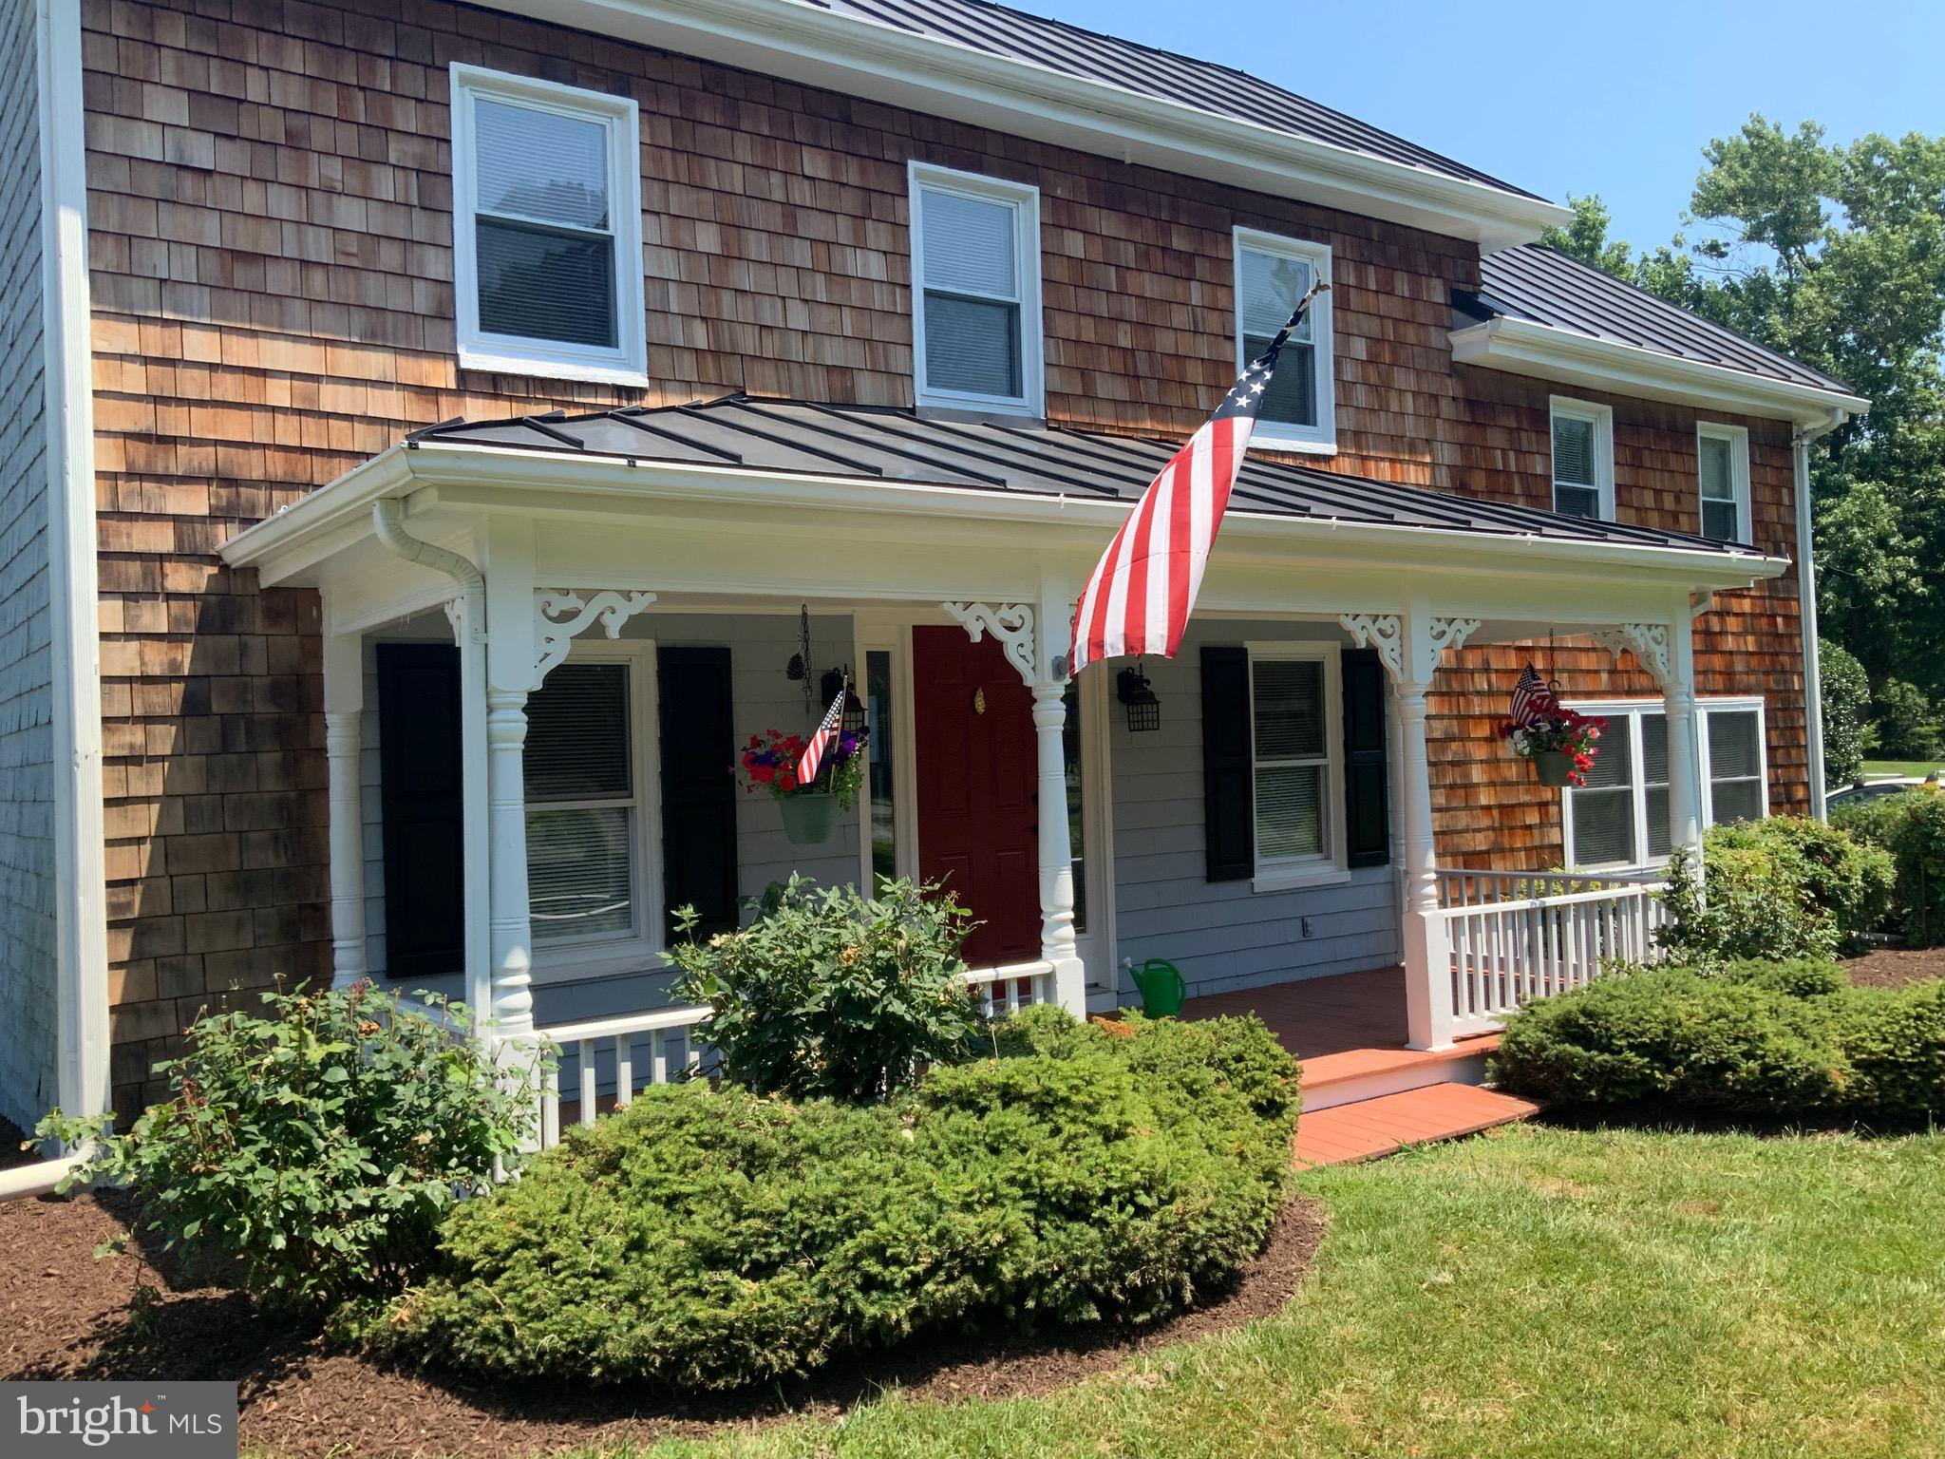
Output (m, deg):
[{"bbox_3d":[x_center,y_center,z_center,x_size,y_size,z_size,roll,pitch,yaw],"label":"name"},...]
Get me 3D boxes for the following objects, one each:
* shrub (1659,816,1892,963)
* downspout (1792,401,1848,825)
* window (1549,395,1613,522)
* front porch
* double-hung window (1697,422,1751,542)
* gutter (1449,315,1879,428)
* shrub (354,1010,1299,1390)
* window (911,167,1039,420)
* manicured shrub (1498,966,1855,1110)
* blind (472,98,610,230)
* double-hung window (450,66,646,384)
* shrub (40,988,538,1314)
[{"bbox_3d":[5.008,1.137,10.200,1.500,1.100,1.350,-1,-1,-35],"label":"shrub"},{"bbox_3d":[7.048,-0.520,13.461,0.240,4.220,0.270,-1,-1,-35],"label":"downspout"},{"bbox_3d":[4.462,-1.768,11.886,0.742,1.258,0.100,-1,-1,-35],"label":"window"},{"bbox_3d":[0.685,0.026,7.589,7.210,3.460,2.620,-1,-1,-35],"label":"front porch"},{"bbox_3d":[5.971,-1.790,12.935,0.713,1.258,0.100,-1,-1,-35],"label":"double-hung window"},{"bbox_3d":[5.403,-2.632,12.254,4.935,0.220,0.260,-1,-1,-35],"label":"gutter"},{"bbox_3d":[-0.119,1.428,5.256,3.250,0.750,1.350,-1,-1,-35],"label":"shrub"},{"bbox_3d":[0.032,-2.360,8.830,0.864,1.291,0.100,-1,-1,-35],"label":"window"},{"bbox_3d":[3.436,1.466,8.000,1.900,0.550,1.350,-1,-1,-35],"label":"manicured shrub"},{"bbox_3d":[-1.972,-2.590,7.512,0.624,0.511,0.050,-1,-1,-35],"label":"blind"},{"bbox_3d":[-1.928,-2.282,7.465,0.892,1.359,0.100,-1,-1,-35],"label":"double-hung window"},{"bbox_3d":[-2.241,1.318,5.229,1.300,0.950,1.120,-1,-1,-35],"label":"shrub"}]

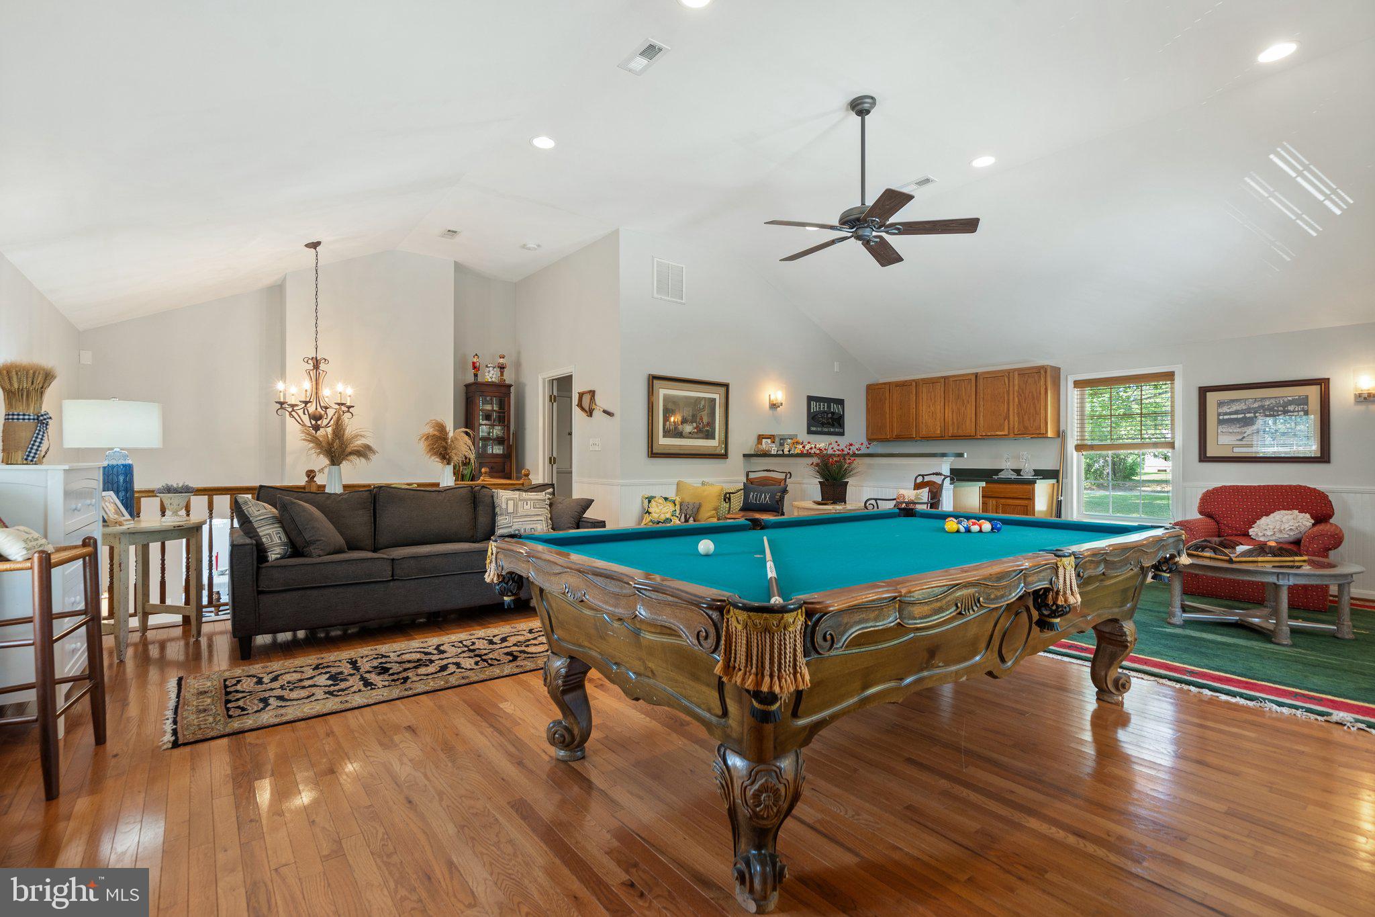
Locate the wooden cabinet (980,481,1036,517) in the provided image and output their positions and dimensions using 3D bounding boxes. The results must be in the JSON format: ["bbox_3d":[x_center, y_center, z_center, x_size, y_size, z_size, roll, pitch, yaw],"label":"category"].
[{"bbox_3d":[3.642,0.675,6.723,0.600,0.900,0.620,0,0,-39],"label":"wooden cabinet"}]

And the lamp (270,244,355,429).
[{"bbox_3d":[-3.125,-1.022,5.141,0.600,1.600,0.600,0,0,-39],"label":"lamp"}]

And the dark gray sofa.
[{"bbox_3d":[-1.827,0.654,4.378,2.270,0.910,0.910,0,0,-34],"label":"dark gray sofa"}]

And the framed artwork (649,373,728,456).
[{"bbox_3d":[0.050,-0.405,6.257,1.050,0.820,0.040,0,0,-39],"label":"framed artwork"}]

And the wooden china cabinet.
[{"bbox_3d":[-2.350,0.126,7.236,0.480,2.000,0.340,0,0,-39],"label":"wooden china cabinet"}]

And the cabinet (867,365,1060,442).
[{"bbox_3d":[3.210,-0.599,7.376,0.320,0.762,2.220,0,0,-39],"label":"cabinet"}]

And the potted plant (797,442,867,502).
[{"bbox_3d":[1.200,0.105,5.000,0.500,0.530,0.560,0,0,-39],"label":"potted plant"}]

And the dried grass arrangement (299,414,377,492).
[{"bbox_3d":[-2.661,0.005,4.650,0.480,0.690,0.520,0,0,-39],"label":"dried grass arrangement"}]

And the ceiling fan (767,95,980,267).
[{"bbox_3d":[1.103,-1.823,3.844,1.300,0.915,1.300,0,0,-39],"label":"ceiling fan"}]

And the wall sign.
[{"bbox_3d":[1.745,-0.527,7.633,0.720,0.455,0.025,0,0,-39],"label":"wall sign"}]

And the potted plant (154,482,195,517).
[{"bbox_3d":[-3.150,0.272,3.760,0.190,0.235,0.190,0,0,-39],"label":"potted plant"}]

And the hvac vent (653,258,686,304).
[{"bbox_3d":[-0.172,-1.770,6.098,0.400,0.400,0.025,0,0,-39],"label":"hvac vent"}]

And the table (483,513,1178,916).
[{"bbox_3d":[0.791,0.714,2.664,2.804,0.822,1.589,0,0,-37],"label":"table"}]

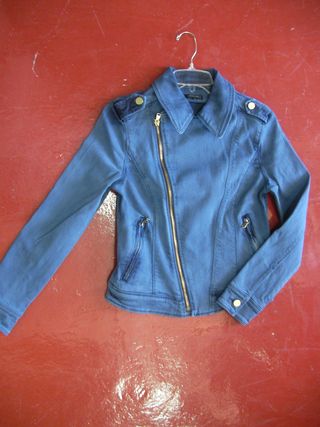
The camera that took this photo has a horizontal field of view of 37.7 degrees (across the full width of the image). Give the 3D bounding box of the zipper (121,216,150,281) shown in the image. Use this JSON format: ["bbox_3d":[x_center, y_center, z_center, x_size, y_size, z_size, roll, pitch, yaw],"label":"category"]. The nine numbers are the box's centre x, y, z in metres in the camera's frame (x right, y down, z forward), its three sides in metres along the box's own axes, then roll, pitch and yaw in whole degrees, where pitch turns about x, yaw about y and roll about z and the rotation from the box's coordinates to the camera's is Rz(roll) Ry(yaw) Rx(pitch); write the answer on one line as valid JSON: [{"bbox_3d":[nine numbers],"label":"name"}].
[{"bbox_3d":[-0.059,0.082,1.119,0.026,0.013,0.165,20,77,5],"label":"zipper"}]

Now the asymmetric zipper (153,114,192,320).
[{"bbox_3d":[0.030,-0.013,1.143,0.026,0.014,0.511,-8,76,-2],"label":"asymmetric zipper"}]

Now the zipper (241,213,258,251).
[{"bbox_3d":[0.226,0.072,1.122,0.027,0.014,0.154,-17,77,-4],"label":"zipper"}]

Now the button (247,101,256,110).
[{"bbox_3d":[0.236,-0.279,1.210,0.021,0.006,0.021,3,76,1],"label":"button"}]

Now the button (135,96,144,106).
[{"bbox_3d":[-0.053,-0.290,1.212,0.021,0.006,0.021,-1,76,0],"label":"button"}]

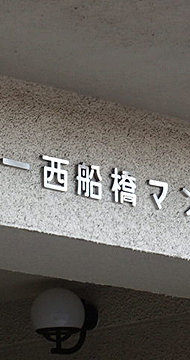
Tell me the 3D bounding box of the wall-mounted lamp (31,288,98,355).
[{"bbox_3d":[-0.118,0.540,7.427,0.258,0.252,0.204,12,-18,-43],"label":"wall-mounted lamp"}]

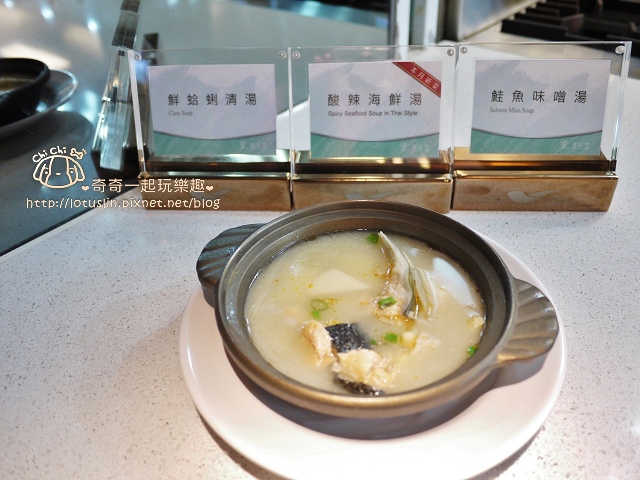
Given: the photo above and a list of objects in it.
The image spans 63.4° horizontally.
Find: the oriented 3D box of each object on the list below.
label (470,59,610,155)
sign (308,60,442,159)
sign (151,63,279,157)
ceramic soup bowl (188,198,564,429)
[{"bbox_3d":[0.172,-0.103,0.406,0.102,0.072,0.010,1,13,4],"label":"label"},{"bbox_3d":[0.043,-0.101,0.406,0.102,0.072,0.008,0,13,3],"label":"sign"},{"bbox_3d":[-0.086,-0.104,0.420,0.102,0.072,0.008,0,13,4],"label":"sign"},{"bbox_3d":[0.024,0.040,0.292,0.200,0.048,0.160,7,37,12],"label":"ceramic soup bowl"}]

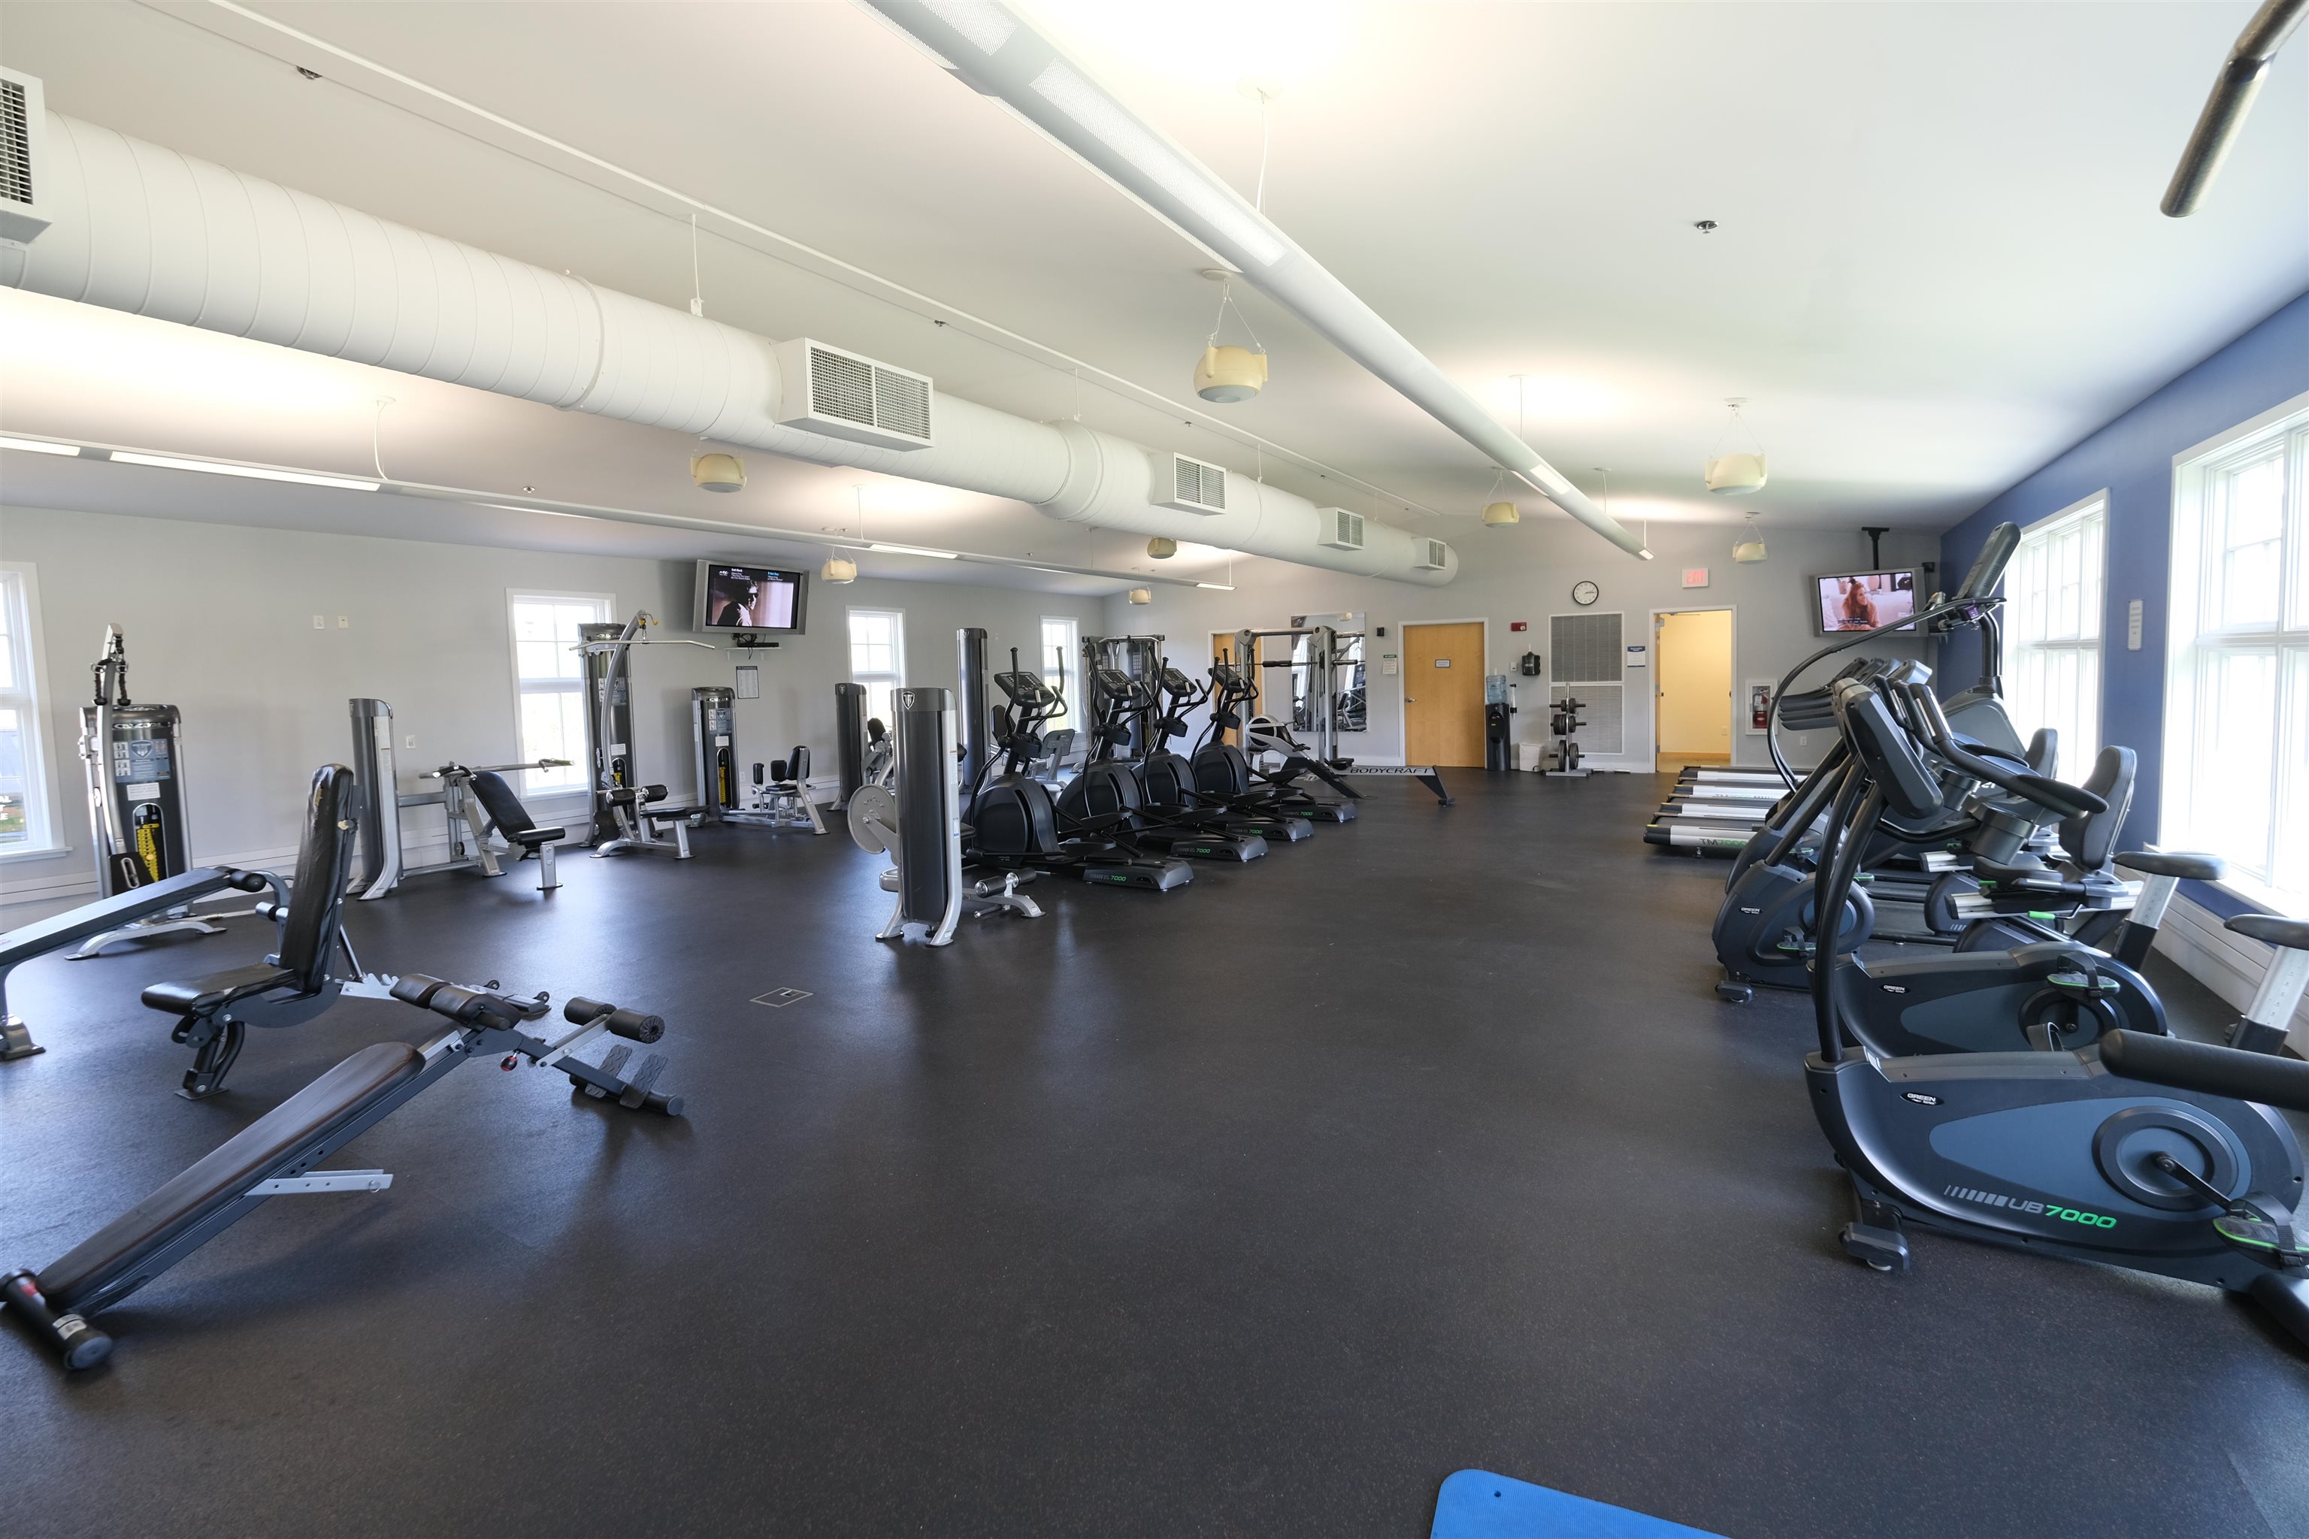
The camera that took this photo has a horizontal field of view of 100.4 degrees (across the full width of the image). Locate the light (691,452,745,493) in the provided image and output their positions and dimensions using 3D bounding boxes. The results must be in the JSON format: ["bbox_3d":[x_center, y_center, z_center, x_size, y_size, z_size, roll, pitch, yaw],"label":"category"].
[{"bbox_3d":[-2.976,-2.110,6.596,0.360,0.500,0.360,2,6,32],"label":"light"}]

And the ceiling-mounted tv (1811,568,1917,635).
[{"bbox_3d":[8.242,-1.894,11.077,0.130,0.730,1.320,-12,8,-15],"label":"ceiling-mounted tv"}]

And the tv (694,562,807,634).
[{"bbox_3d":[-4.483,-1.891,10.725,0.130,0.750,1.450,14,13,29],"label":"tv"}]

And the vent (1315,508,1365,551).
[{"bbox_3d":[1.953,-2.484,10.053,0.220,0.345,0.810,1,6,32],"label":"vent"}]

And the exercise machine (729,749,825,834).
[{"bbox_3d":[-4.054,0.191,10.590,1.400,0.920,0.680,1,6,32],"label":"exercise machine"}]

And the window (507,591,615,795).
[{"bbox_3d":[-5.978,-0.804,9.889,0.120,2.010,1.050,1,6,32],"label":"window"}]

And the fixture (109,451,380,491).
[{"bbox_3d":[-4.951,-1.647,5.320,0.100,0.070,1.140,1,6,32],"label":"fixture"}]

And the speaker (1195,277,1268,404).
[{"bbox_3d":[0.375,-2.109,4.716,0.340,0.530,0.340,-2,5,0],"label":"speaker"}]

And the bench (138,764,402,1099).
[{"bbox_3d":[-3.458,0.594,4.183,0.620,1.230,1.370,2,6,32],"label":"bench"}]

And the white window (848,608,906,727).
[{"bbox_3d":[-3.725,-1.184,13.088,0.130,1.971,1.014,2,6,32],"label":"white window"}]

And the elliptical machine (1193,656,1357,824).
[{"bbox_3d":[1.110,-0.374,10.063,1.950,1.740,0.700,2,6,32],"label":"elliptical machine"}]

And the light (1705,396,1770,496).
[{"bbox_3d":[3.745,-2.084,6.223,0.360,0.610,0.360,2,6,32],"label":"light"}]

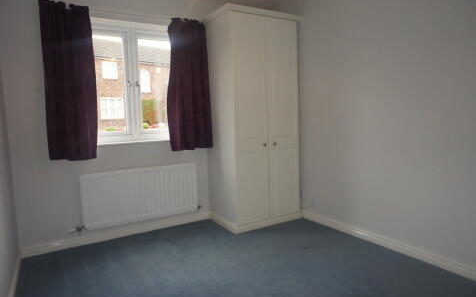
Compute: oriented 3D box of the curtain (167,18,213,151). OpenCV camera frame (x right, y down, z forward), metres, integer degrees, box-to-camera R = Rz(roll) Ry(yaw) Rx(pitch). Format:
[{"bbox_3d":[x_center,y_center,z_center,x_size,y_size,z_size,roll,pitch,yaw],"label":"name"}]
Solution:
[{"bbox_3d":[-0.495,-0.652,3.337,0.429,1.323,0.128,-5,6,-30],"label":"curtain"}]

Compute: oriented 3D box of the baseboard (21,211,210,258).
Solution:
[{"bbox_3d":[-1.121,0.856,3.228,1.796,0.080,0.019,-5,6,-30],"label":"baseboard"}]

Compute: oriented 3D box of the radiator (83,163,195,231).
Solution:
[{"bbox_3d":[-0.958,0.463,3.229,1.129,0.520,0.085,-5,6,-30],"label":"radiator"}]

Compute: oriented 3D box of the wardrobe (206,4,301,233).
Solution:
[{"bbox_3d":[0.170,-0.292,3.533,0.880,2.223,0.606,-5,6,-30],"label":"wardrobe"}]

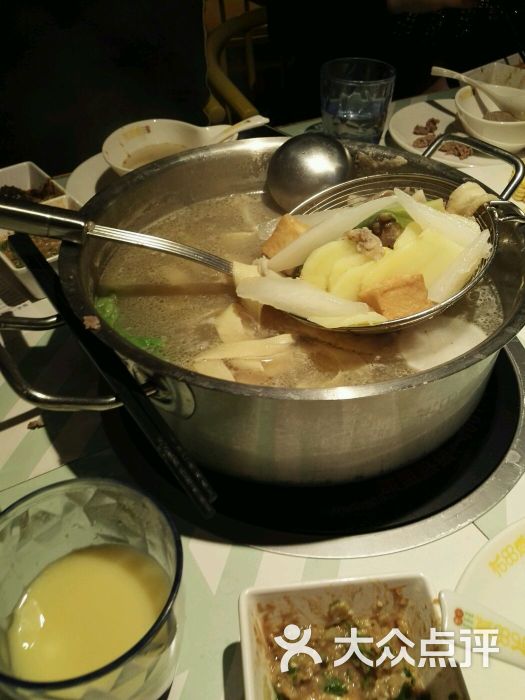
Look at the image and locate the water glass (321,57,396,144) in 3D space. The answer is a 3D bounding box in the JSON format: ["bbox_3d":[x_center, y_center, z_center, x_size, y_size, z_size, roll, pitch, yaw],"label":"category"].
[{"bbox_3d":[0.108,-0.279,0.667,0.085,0.093,0.085,-1,43,1],"label":"water glass"}]

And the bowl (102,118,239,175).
[{"bbox_3d":[-0.100,-0.204,0.619,0.146,0.050,0.130,-9,44,-8],"label":"bowl"}]

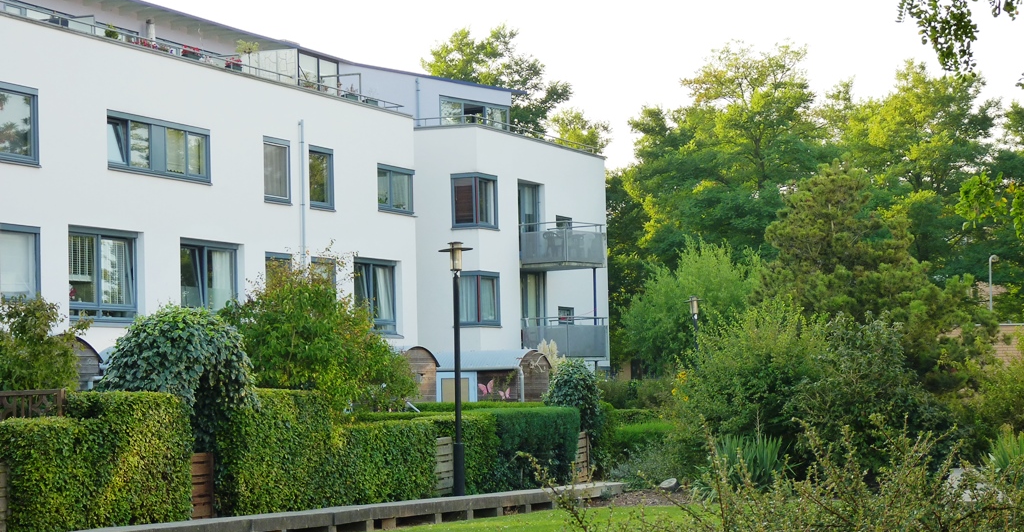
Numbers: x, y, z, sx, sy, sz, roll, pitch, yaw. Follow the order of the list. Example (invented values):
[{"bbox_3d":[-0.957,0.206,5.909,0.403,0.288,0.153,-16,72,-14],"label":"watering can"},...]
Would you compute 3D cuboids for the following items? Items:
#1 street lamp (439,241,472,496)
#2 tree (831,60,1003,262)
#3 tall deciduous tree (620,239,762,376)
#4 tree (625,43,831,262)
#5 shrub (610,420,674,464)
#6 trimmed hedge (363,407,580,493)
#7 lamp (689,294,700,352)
[{"bbox_3d":[-0.704,1.453,32.290,0.450,3.510,0.450,-1,-3,0],"label":"street lamp"},{"bbox_3d":[15.978,-0.949,97.847,7.200,14.010,7.200,-1,-3,0],"label":"tree"},{"bbox_3d":[4.520,1.932,61.962,3.700,5.230,3.600,-1,-3,0],"label":"tall deciduous tree"},{"bbox_3d":[8.684,-1.260,97.843,8.600,14.930,8.600,-1,-3,0],"label":"tree"},{"bbox_3d":[2.400,3.391,45.994,1.300,0.850,1.200,-1,-3,0],"label":"shrub"},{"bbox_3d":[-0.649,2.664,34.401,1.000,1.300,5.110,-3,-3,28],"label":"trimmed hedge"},{"bbox_3d":[3.938,2.385,52.942,0.450,3.470,0.450,-1,-3,0],"label":"lamp"}]

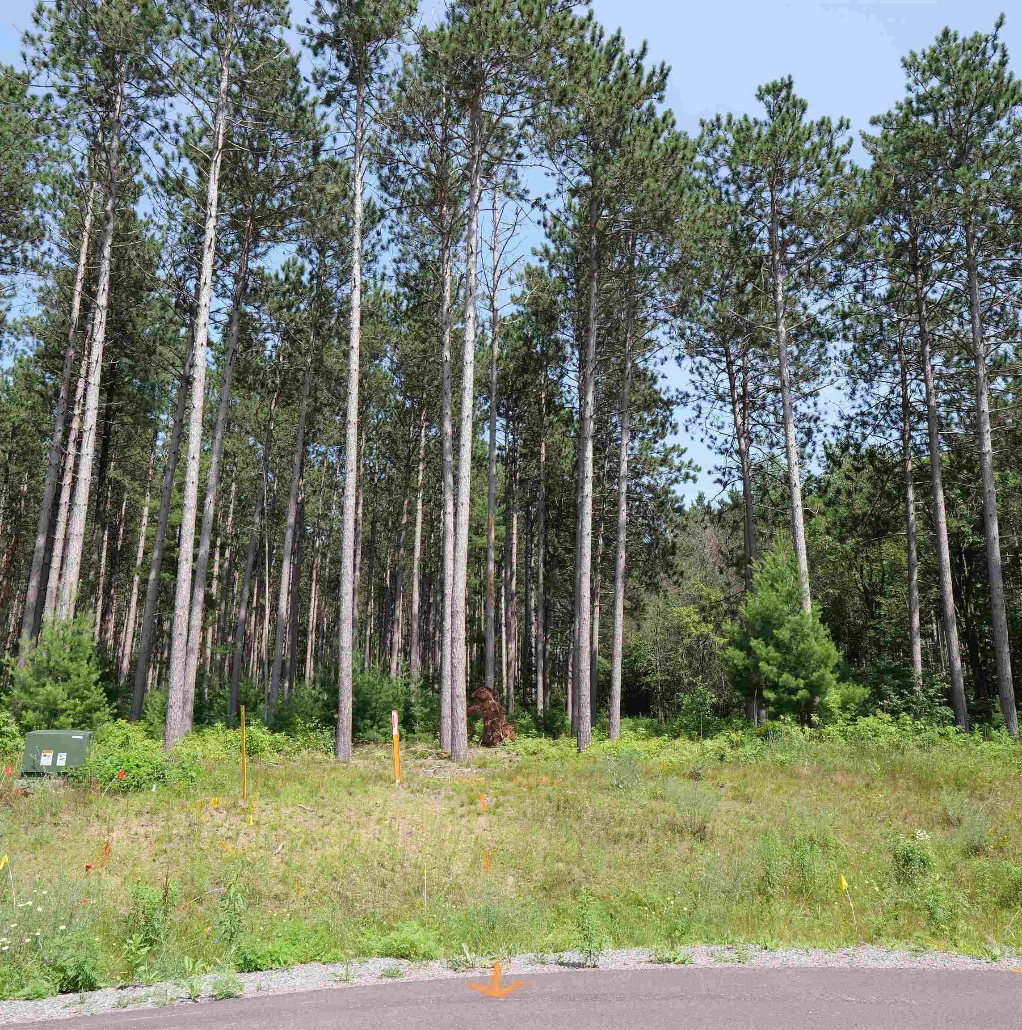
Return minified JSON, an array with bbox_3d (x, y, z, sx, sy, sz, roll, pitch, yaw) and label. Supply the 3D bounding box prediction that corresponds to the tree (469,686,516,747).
[{"bbox_3d":[-0.379,4.065,16.000,0.950,1.170,0.850,1,-11,0],"label":"tree"}]

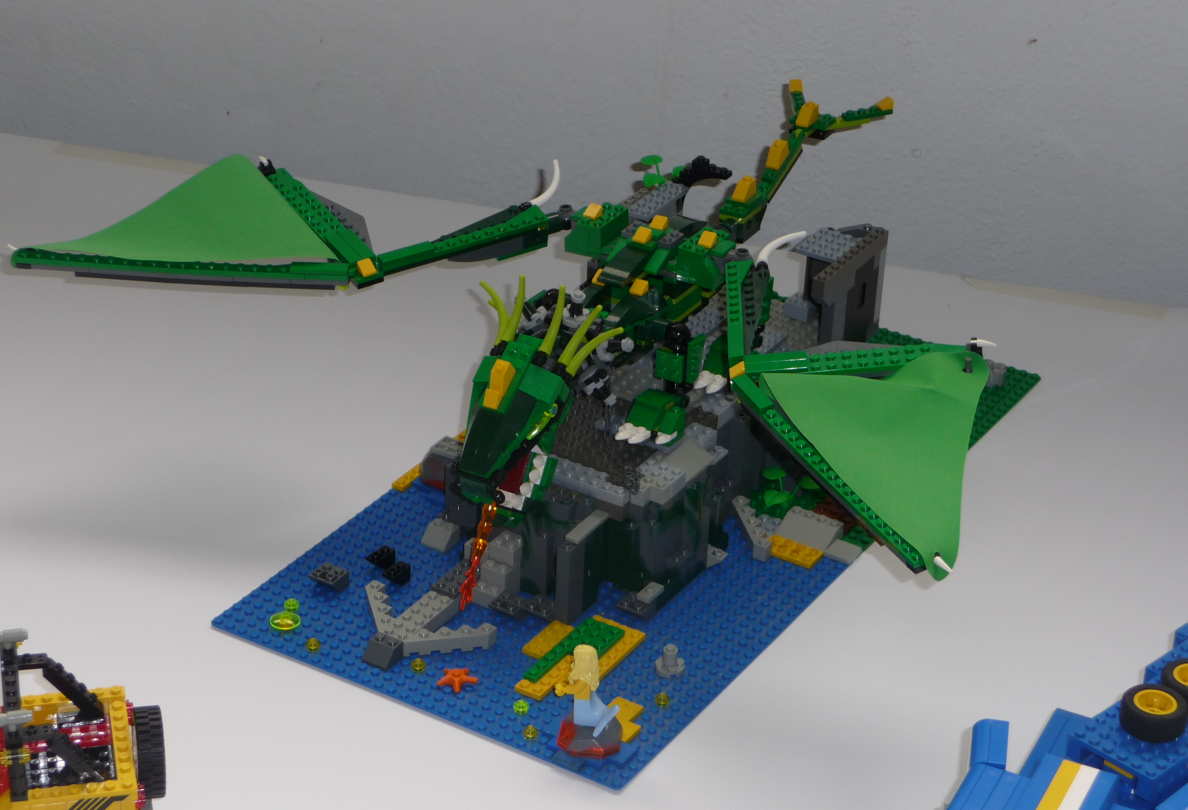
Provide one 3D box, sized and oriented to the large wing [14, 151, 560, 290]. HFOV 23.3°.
[{"bbox_3d":[-0.171,-0.121,1.665,0.308,0.048,0.148,2,30,-1],"label":"large wing"}]

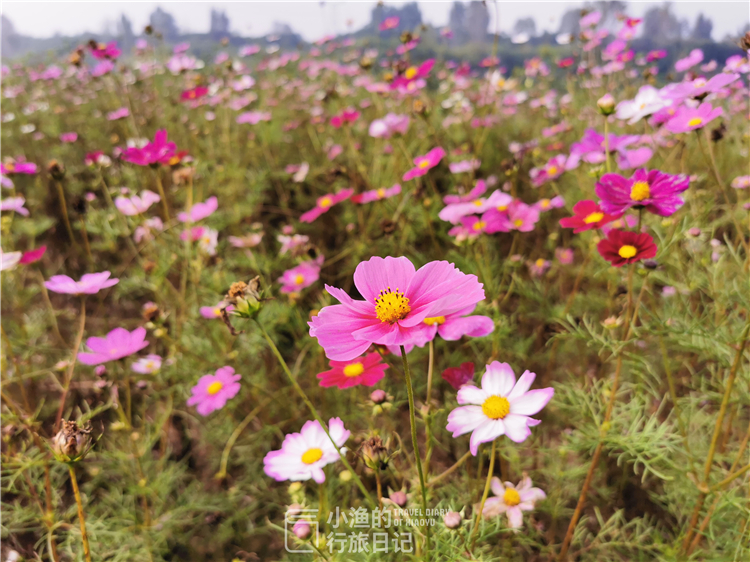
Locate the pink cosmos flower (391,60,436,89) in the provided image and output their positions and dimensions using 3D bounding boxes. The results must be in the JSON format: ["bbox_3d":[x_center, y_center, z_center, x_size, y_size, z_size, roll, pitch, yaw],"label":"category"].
[{"bbox_3d":[0.050,-0.261,0.750,0.066,0.020,0.066,-31,32,13],"label":"pink cosmos flower"}]

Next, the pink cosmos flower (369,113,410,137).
[{"bbox_3d":[0.025,-0.254,0.966,0.070,0.030,0.070,-9,26,4],"label":"pink cosmos flower"}]

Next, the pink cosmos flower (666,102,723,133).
[{"bbox_3d":[0.437,-0.220,0.802,0.070,0.018,0.070,-23,32,9],"label":"pink cosmos flower"}]

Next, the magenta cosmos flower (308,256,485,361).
[{"bbox_3d":[0.010,0.015,0.255,0.076,0.026,0.074,-12,23,2],"label":"magenta cosmos flower"}]

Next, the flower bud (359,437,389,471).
[{"bbox_3d":[0.000,0.103,0.351,0.017,0.021,0.017,0,24,0],"label":"flower bud"}]

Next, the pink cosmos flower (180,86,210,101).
[{"bbox_3d":[-0.430,-0.447,1.401,0.068,0.018,0.068,-11,29,4],"label":"pink cosmos flower"}]

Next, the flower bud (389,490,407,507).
[{"bbox_3d":[0.016,0.152,0.409,0.011,0.011,0.011,0,27,0],"label":"flower bud"}]

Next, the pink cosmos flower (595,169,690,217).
[{"bbox_3d":[0.222,-0.070,0.489,0.072,0.024,0.072,-3,33,1],"label":"pink cosmos flower"}]

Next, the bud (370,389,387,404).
[{"bbox_3d":[0.003,0.087,0.440,0.011,0.011,0.011,-3,9,0],"label":"bud"}]

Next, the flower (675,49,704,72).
[{"bbox_3d":[0.690,-0.478,1.279,0.064,0.020,0.064,-40,20,14],"label":"flower"}]

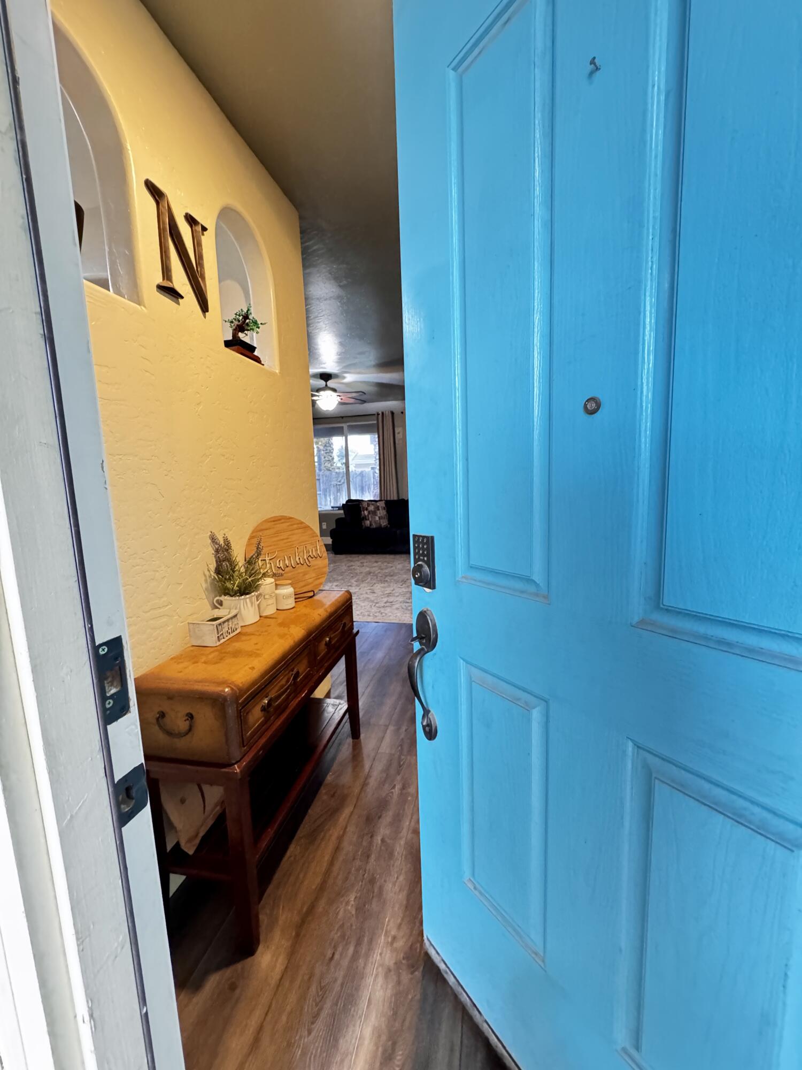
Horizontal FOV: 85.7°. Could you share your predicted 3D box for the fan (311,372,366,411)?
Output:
[{"bbox_3d":[-1.015,-1.946,5.875,1.313,0.515,1.313,0,8,12],"label":"fan"}]

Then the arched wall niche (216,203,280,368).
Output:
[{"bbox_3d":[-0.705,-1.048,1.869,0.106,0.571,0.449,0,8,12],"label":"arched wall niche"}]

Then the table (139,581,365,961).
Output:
[{"bbox_3d":[-0.477,0.713,1.675,0.355,0.749,1.045,0,8,12],"label":"table"}]

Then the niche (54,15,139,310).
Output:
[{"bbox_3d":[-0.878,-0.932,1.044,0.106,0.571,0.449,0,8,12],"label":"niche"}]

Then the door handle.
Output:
[{"bbox_3d":[0.043,0.340,1.017,0.069,0.331,0.061,-7,9,-33],"label":"door handle"}]

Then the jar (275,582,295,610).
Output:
[{"bbox_3d":[-0.500,0.259,1.853,0.082,0.103,0.082,-2,8,0],"label":"jar"}]

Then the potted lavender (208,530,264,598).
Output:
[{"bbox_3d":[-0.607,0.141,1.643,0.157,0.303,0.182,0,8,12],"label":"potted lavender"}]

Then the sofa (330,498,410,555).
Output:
[{"bbox_3d":[0.016,-0.179,7.610,2.323,0.889,0.970,0,8,12],"label":"sofa"}]

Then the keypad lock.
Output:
[{"bbox_3d":[0.047,0.062,0.992,0.031,0.121,0.062,-7,9,-33],"label":"keypad lock"}]

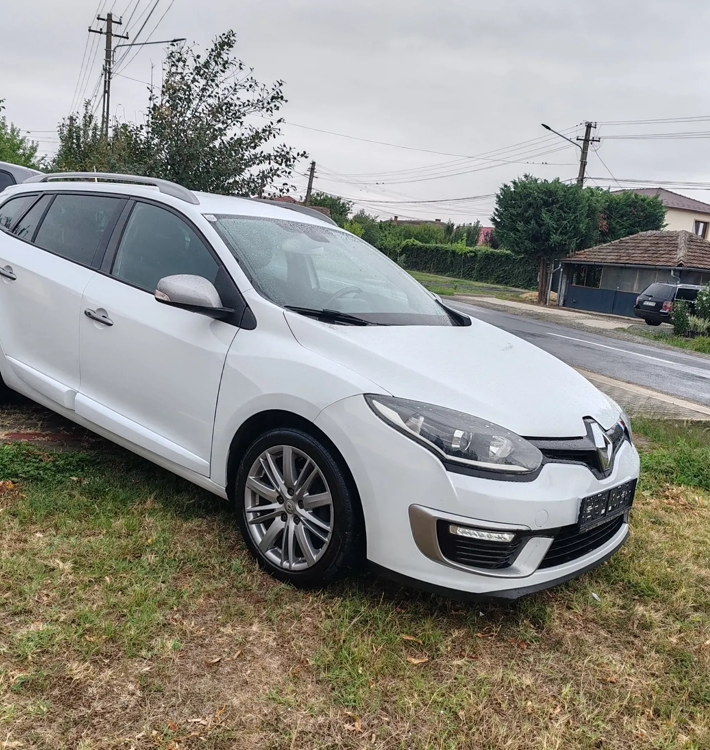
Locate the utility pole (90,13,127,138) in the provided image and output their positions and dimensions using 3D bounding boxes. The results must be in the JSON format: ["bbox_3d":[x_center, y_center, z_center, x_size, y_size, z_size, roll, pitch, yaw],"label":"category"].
[{"bbox_3d":[-8.569,-7.852,26.715,1.450,8.573,0.400,-2,11,-36],"label":"utility pole"}]

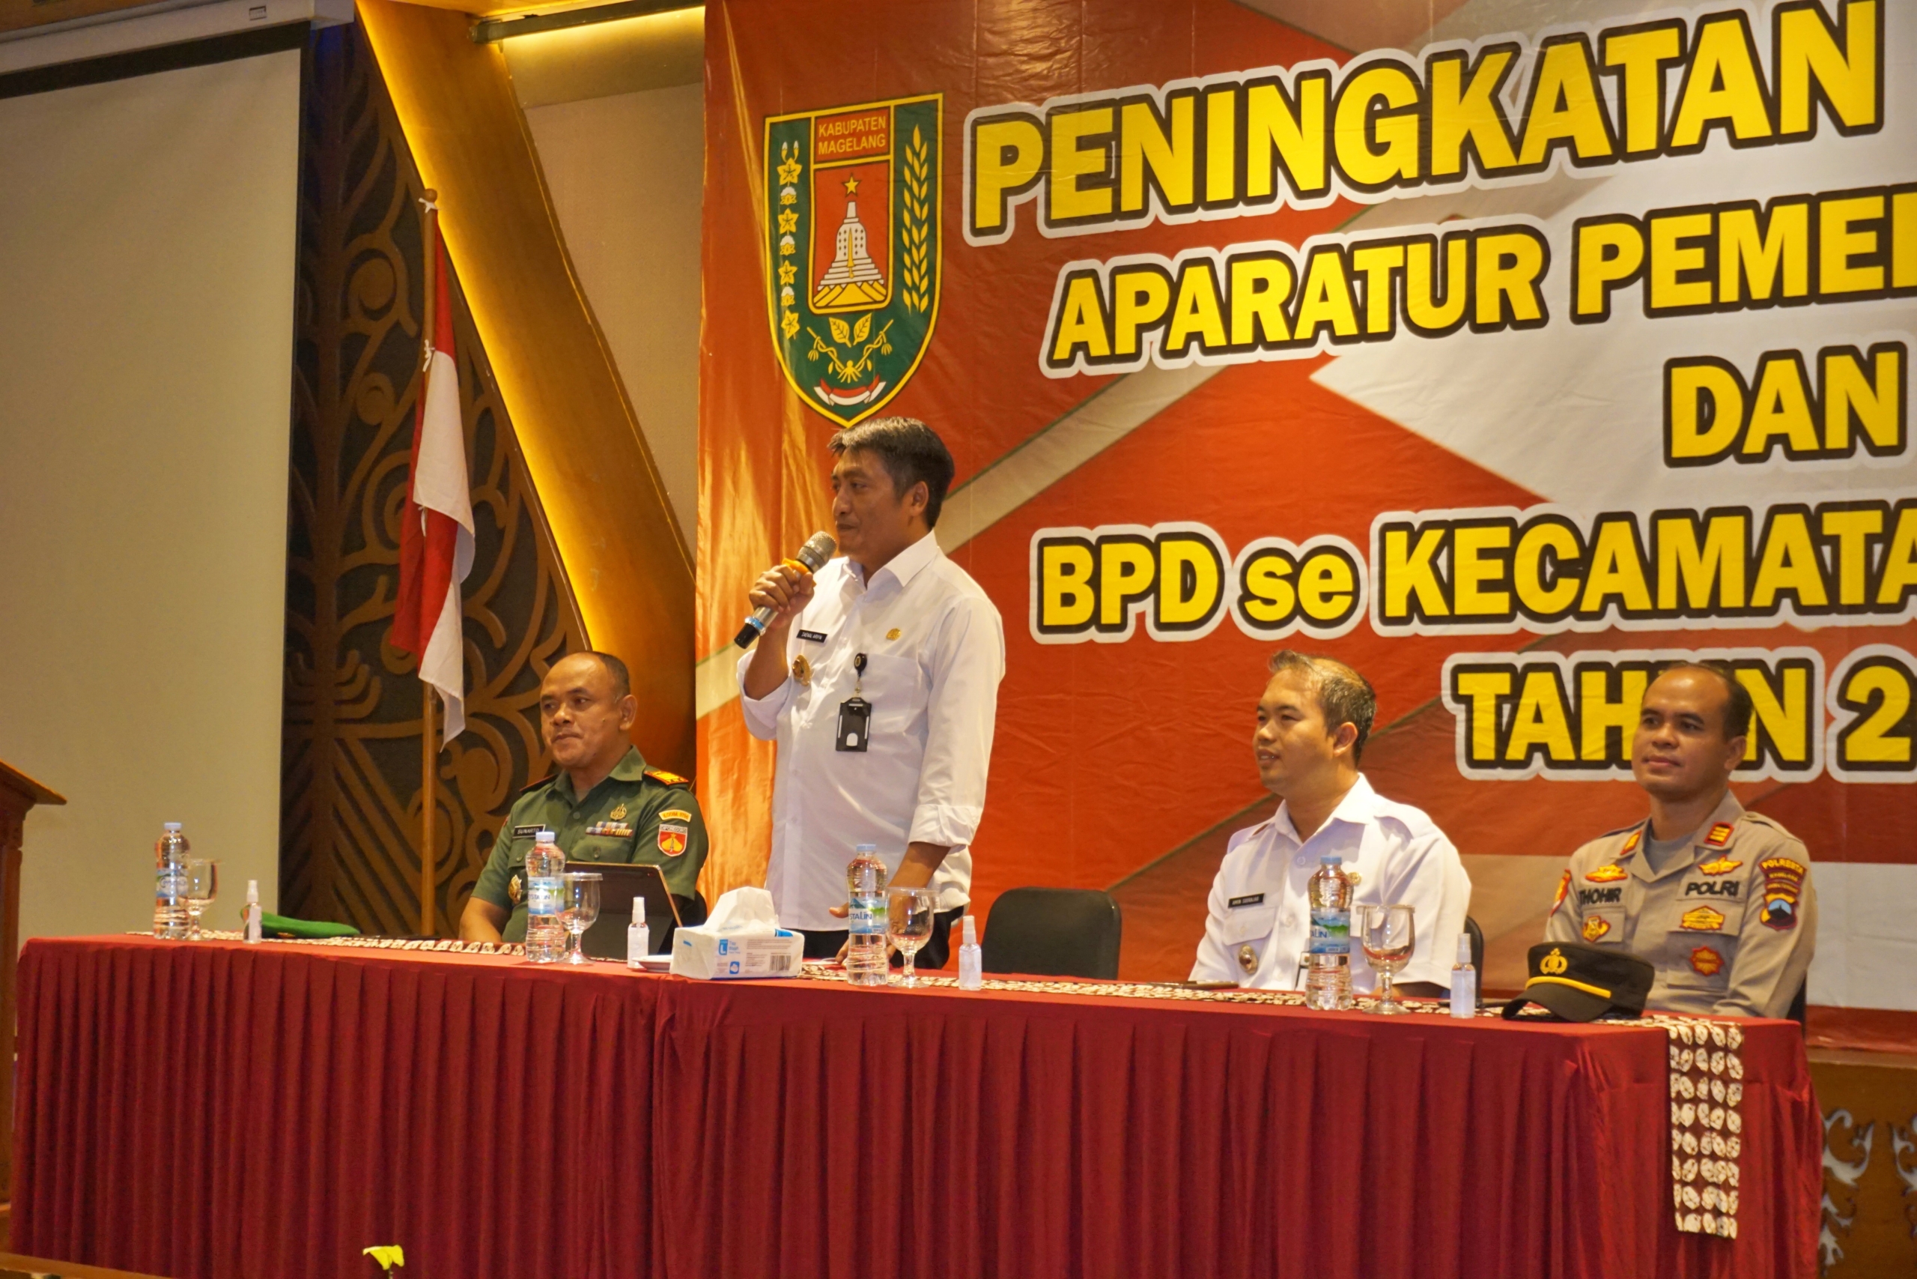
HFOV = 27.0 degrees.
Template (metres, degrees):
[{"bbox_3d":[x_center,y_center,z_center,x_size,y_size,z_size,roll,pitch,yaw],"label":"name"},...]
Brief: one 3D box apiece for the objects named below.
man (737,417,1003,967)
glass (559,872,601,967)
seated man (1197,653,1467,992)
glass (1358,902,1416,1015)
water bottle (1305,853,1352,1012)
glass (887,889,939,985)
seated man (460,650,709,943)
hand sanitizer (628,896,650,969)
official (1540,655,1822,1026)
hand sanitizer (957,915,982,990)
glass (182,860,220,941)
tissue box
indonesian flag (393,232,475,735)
[{"bbox_3d":[-0.185,0.466,7.382,0.430,1.761,0.540,3,-3,-43],"label":"man"},{"bbox_3d":[-0.662,0.491,7.020,0.081,0.157,0.081,1,-2,0],"label":"glass"},{"bbox_3d":[0.500,0.672,6.686,0.560,1.321,0.780,-1,-3,42],"label":"seated man"},{"bbox_3d":[0.626,0.467,5.840,0.081,0.157,0.081,1,-2,0],"label":"glass"},{"bbox_3d":[0.566,0.447,6.097,0.066,0.231,0.066,1,-2,0],"label":"water bottle"},{"bbox_3d":[-0.075,0.478,6.430,0.081,0.157,0.081,1,-2,0],"label":"glass"},{"bbox_3d":[-0.861,0.683,7.875,0.540,1.330,0.750,-1,-3,43],"label":"seated man"},{"bbox_3d":[-0.564,0.518,7.024,0.036,0.121,0.036,1,-2,0],"label":"hand sanitizer"},{"bbox_3d":[1.018,0.676,6.220,0.550,1.297,0.780,-1,-3,42],"label":"official"},{"bbox_3d":[0.019,0.498,6.340,0.036,0.118,0.036,1,-2,0],"label":"hand sanitizer"},{"bbox_3d":[-1.512,0.517,7.936,0.073,0.159,0.073,1,-2,0],"label":"glass"},{"bbox_3d":[-0.364,0.525,6.652,0.185,0.072,0.115,2,-3,-36],"label":"tissue box"},{"bbox_3d":[-1.275,-0.365,9.700,0.200,1.240,0.160,0,-2,30],"label":"indonesian flag"}]

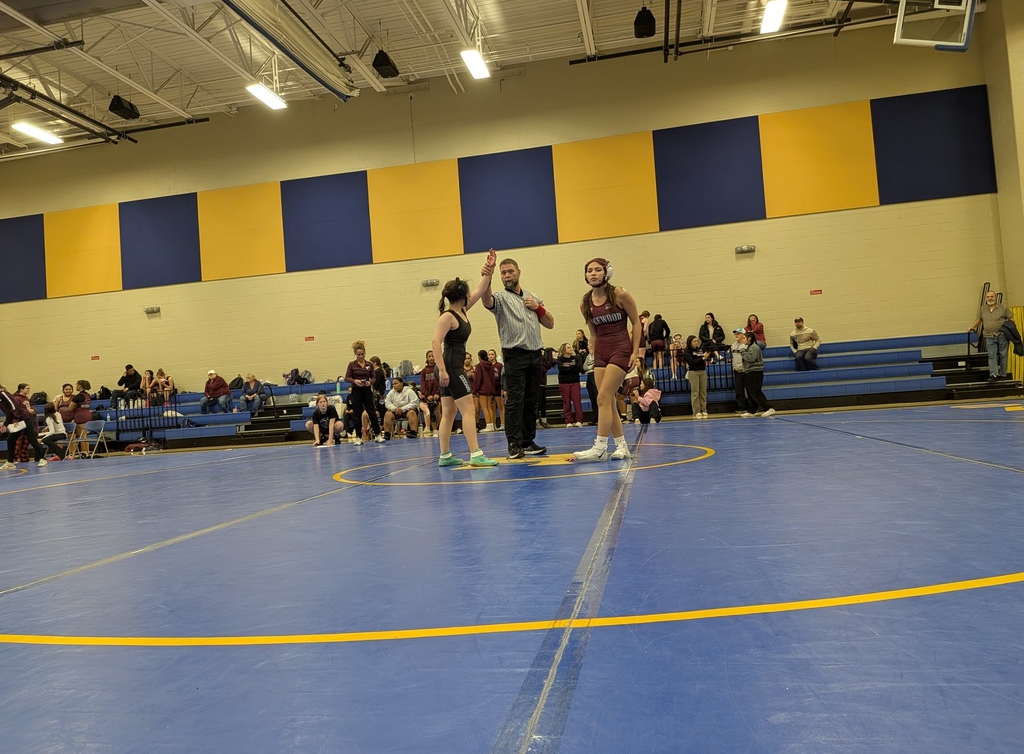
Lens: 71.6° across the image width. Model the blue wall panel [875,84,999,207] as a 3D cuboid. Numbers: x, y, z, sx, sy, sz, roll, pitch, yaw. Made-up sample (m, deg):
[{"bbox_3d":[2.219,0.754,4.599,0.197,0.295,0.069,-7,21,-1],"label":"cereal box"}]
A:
[{"bbox_3d":[9.461,-5.165,15.953,2.430,2.430,0.050,-4,-2,11],"label":"blue wall panel"}]

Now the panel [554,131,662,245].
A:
[{"bbox_3d":[2.291,-4.625,17.368,2.440,2.440,0.050,-4,-2,11],"label":"panel"}]

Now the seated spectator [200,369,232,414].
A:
[{"bbox_3d":[-7.412,0.377,17.824,0.650,1.069,0.750,-4,-2,12],"label":"seated spectator"}]

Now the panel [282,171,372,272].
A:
[{"bbox_3d":[-4.878,-4.069,18.631,2.430,2.430,0.050,-4,-2,11],"label":"panel"}]

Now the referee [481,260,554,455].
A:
[{"bbox_3d":[0.056,-0.186,6.600,0.660,1.804,0.500,-4,-2,-1],"label":"referee"}]

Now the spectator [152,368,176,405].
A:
[{"bbox_3d":[-9.232,0.283,18.889,0.430,1.028,0.620,-4,-2,11],"label":"spectator"}]

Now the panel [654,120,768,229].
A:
[{"bbox_3d":[4.682,-4.800,16.846,2.430,2.430,0.050,-4,-2,11],"label":"panel"}]

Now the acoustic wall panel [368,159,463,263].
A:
[{"bbox_3d":[-2.488,-4.252,18.185,2.430,2.430,0.050,-4,-2,11],"label":"acoustic wall panel"}]

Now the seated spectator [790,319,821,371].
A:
[{"bbox_3d":[6.306,-0.698,15.254,0.600,1.127,0.750,-5,-2,14],"label":"seated spectator"}]

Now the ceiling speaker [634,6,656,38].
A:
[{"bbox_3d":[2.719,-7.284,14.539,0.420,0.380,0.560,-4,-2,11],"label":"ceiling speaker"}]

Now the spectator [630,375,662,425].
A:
[{"bbox_3d":[2.391,0.399,12.630,0.520,0.830,0.620,-6,-3,37],"label":"spectator"}]

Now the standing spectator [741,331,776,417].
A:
[{"bbox_3d":[4.487,-0.046,12.950,0.550,1.517,0.450,-4,-2,9],"label":"standing spectator"}]

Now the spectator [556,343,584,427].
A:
[{"bbox_3d":[1.123,0.160,13.750,0.480,1.601,0.320,-4,-2,2],"label":"spectator"}]

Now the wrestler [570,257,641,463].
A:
[{"bbox_3d":[0.715,-0.148,5.400,0.480,1.530,0.420,-5,-3,25],"label":"wrestler"}]

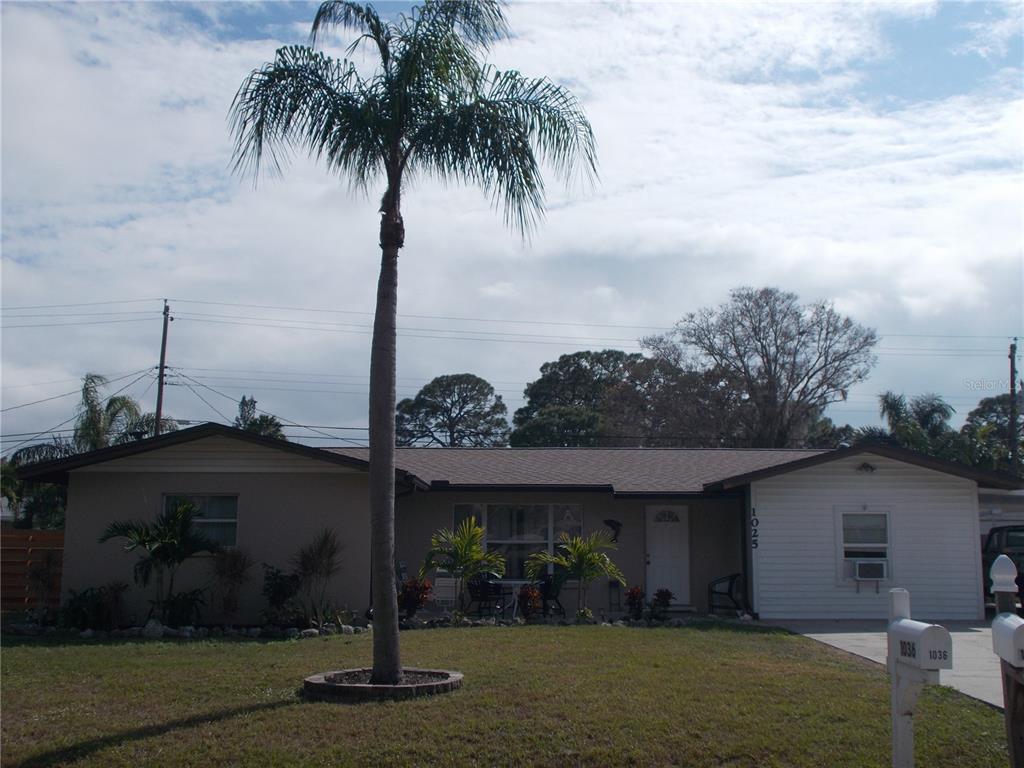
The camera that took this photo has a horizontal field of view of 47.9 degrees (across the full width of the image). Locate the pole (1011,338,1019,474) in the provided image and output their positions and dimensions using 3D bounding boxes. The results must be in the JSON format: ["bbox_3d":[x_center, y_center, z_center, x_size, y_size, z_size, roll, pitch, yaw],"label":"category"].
[{"bbox_3d":[18.738,2.956,42.829,0.380,9.446,0.360,2,-8,0],"label":"pole"}]

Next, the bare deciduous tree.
[{"bbox_3d":[12.348,2.418,56.238,11.300,14.364,10.800,0,-8,0],"label":"bare deciduous tree"}]

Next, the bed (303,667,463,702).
[{"bbox_3d":[-1.367,3.173,12.222,1.720,0.160,1.720,0,-8,0],"label":"bed"}]

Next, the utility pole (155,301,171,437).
[{"bbox_3d":[-13.505,2.176,43.625,0.420,10.895,0.380,2,-8,0],"label":"utility pole"}]

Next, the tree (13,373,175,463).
[{"bbox_3d":[-14.871,3.433,40.413,5.700,7.474,5.500,0,-8,0],"label":"tree"}]

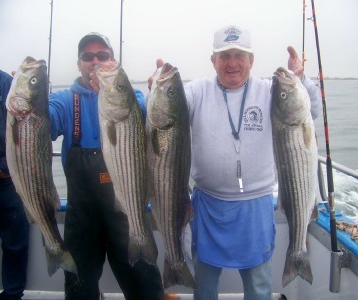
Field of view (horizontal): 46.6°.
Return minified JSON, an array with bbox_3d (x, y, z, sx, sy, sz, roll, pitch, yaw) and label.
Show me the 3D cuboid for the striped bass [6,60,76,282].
[{"bbox_3d":[-0.529,0.066,1.550,0.195,0.806,0.120,-11,8,-16],"label":"striped bass"}]

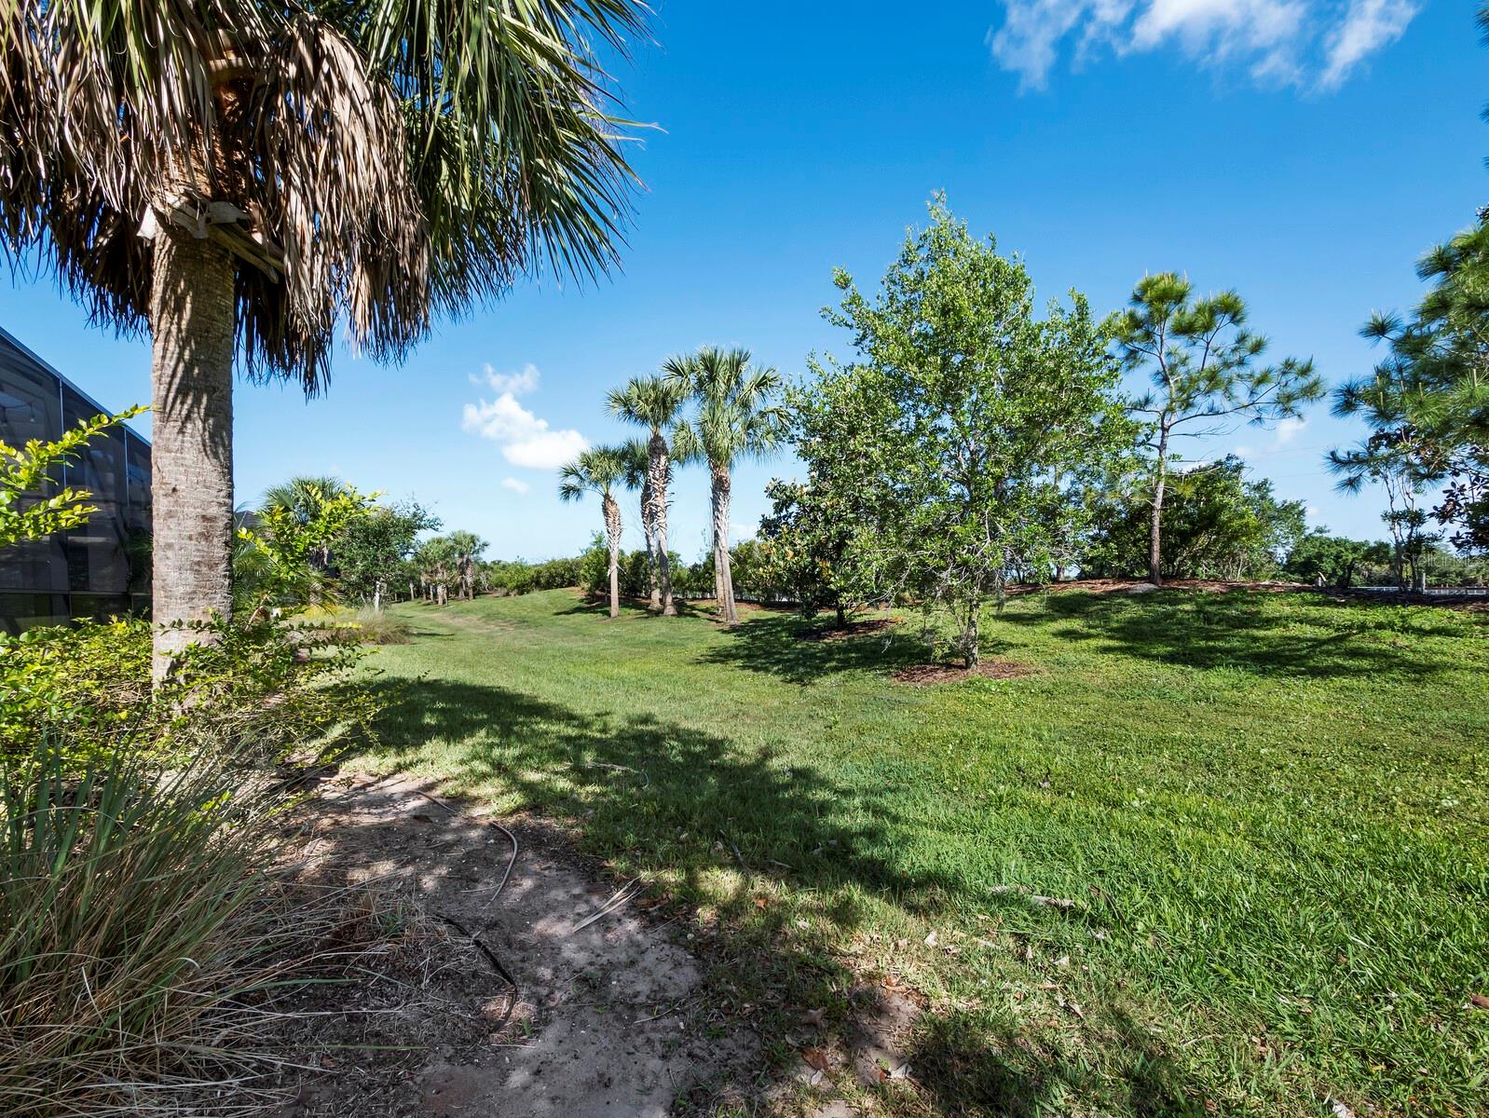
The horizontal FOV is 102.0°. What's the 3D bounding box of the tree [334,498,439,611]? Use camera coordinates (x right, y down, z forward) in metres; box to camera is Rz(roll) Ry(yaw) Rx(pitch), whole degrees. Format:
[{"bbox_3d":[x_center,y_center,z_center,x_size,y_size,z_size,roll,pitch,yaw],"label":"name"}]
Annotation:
[{"bbox_3d":[-15.491,-0.176,26.000,4.530,4.870,4.390,-1,0,0],"label":"tree"}]

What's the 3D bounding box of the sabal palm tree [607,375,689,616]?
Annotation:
[{"bbox_3d":[-3.032,-1.978,18.800,2.490,7.510,2.420,-1,0,0],"label":"sabal palm tree"}]

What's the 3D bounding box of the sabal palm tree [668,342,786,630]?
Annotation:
[{"bbox_3d":[-0.518,-2.121,17.300,3.270,7.980,3.180,-1,0,0],"label":"sabal palm tree"}]

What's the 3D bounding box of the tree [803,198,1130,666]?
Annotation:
[{"bbox_3d":[3.467,-1.987,9.400,5.000,7.310,4.850,-1,0,0],"label":"tree"}]

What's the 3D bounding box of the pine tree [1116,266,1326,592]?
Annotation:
[{"bbox_3d":[10.860,-2.971,13.800,4.700,7.110,4.560,-1,0,0],"label":"pine tree"}]

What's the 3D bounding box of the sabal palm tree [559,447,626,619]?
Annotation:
[{"bbox_3d":[-4.789,-0.825,19.000,2.090,5.390,2.020,-1,0,0],"label":"sabal palm tree"}]

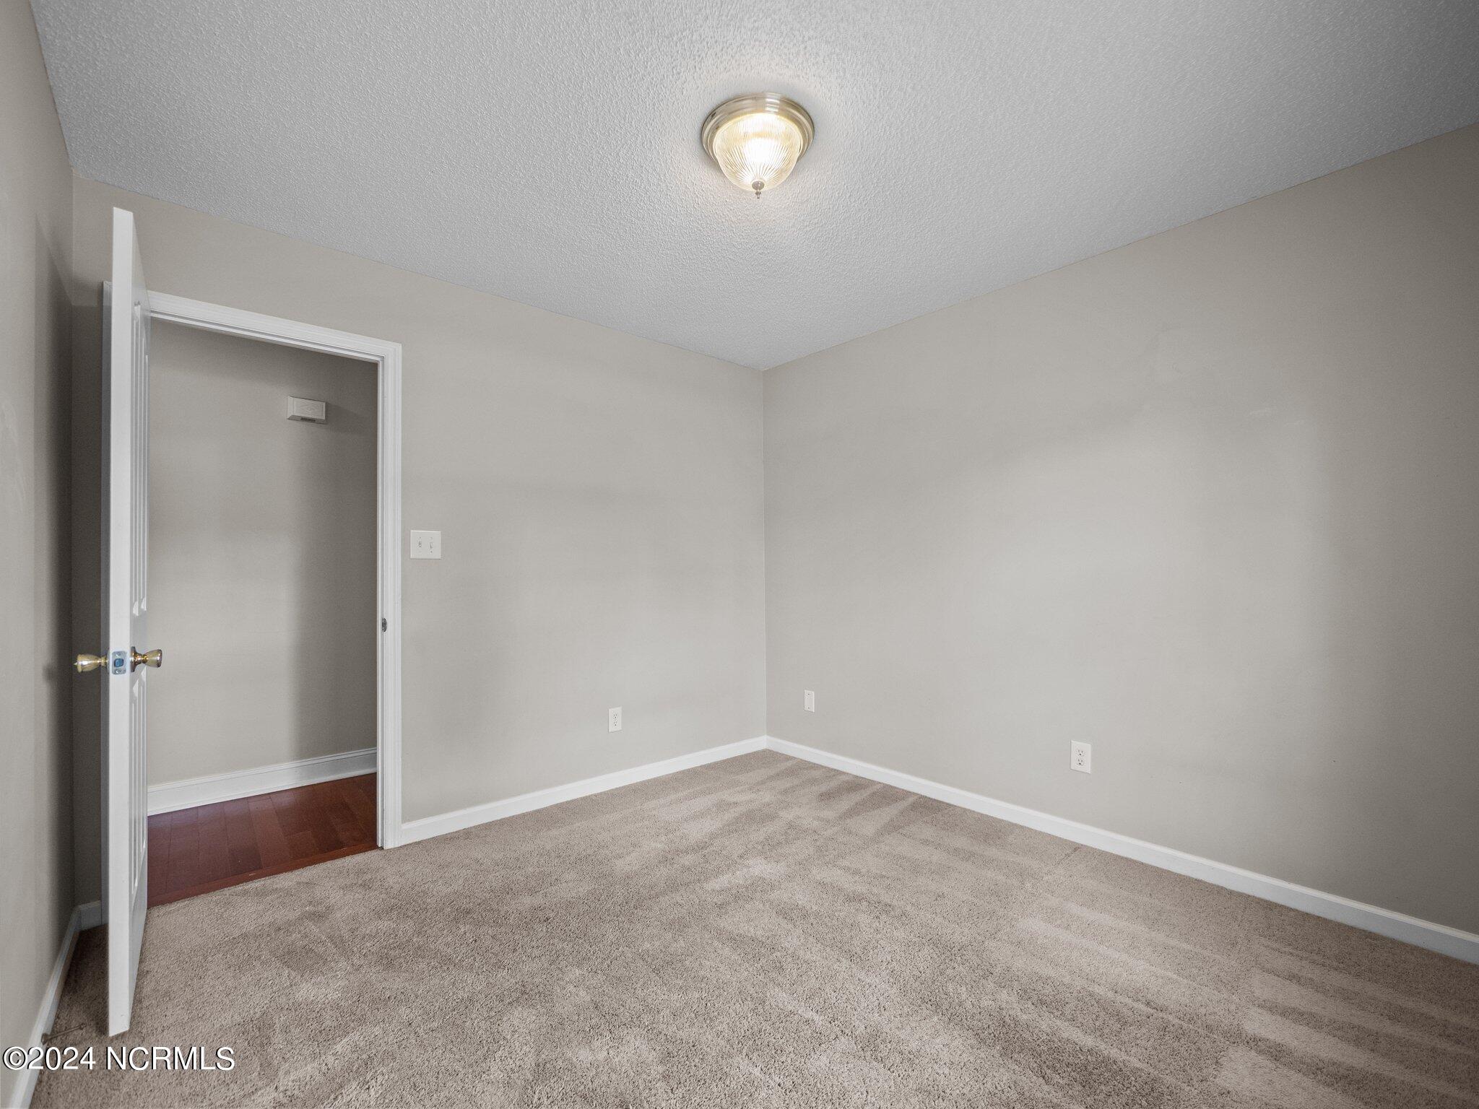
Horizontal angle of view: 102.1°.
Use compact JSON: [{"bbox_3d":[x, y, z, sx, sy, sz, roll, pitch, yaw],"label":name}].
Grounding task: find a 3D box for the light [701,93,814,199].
[{"bbox_3d":[0.054,-1.134,1.746,0.331,0.191,0.331,0,-1,0],"label":"light"}]

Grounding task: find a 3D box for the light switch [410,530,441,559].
[{"bbox_3d":[-1.340,-0.041,2.561,0.117,0.116,0.008,0,-1,-40],"label":"light switch"}]

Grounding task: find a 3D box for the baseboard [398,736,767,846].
[{"bbox_3d":[-0.615,1.174,3.142,2.062,0.081,0.015,0,-1,-40],"label":"baseboard"}]

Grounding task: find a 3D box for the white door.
[{"bbox_3d":[-1.746,0.167,1.728,0.038,2.015,0.723,0,-1,-42],"label":"white door"}]

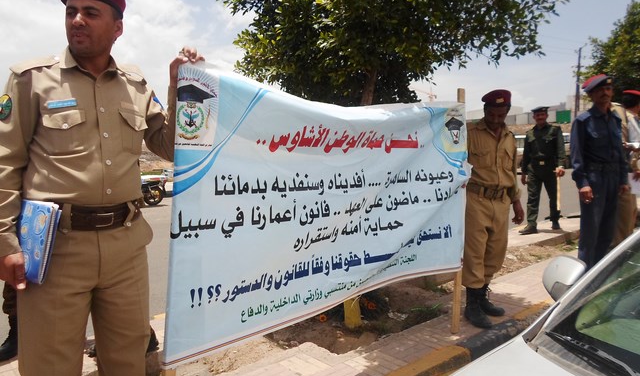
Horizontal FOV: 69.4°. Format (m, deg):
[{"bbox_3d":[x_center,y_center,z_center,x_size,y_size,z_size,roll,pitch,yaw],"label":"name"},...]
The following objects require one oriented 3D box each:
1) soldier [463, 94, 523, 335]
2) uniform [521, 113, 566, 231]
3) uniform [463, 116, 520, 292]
[{"bbox_3d":[1.296,0.131,3.494,0.520,1.720,0.370,-3,8,-22],"label":"soldier"},{"bbox_3d":[3.172,-0.229,6.575,0.620,1.620,0.400,4,8,30],"label":"uniform"},{"bbox_3d":[1.296,0.132,3.494,0.500,1.290,0.340,-3,8,-22],"label":"uniform"}]

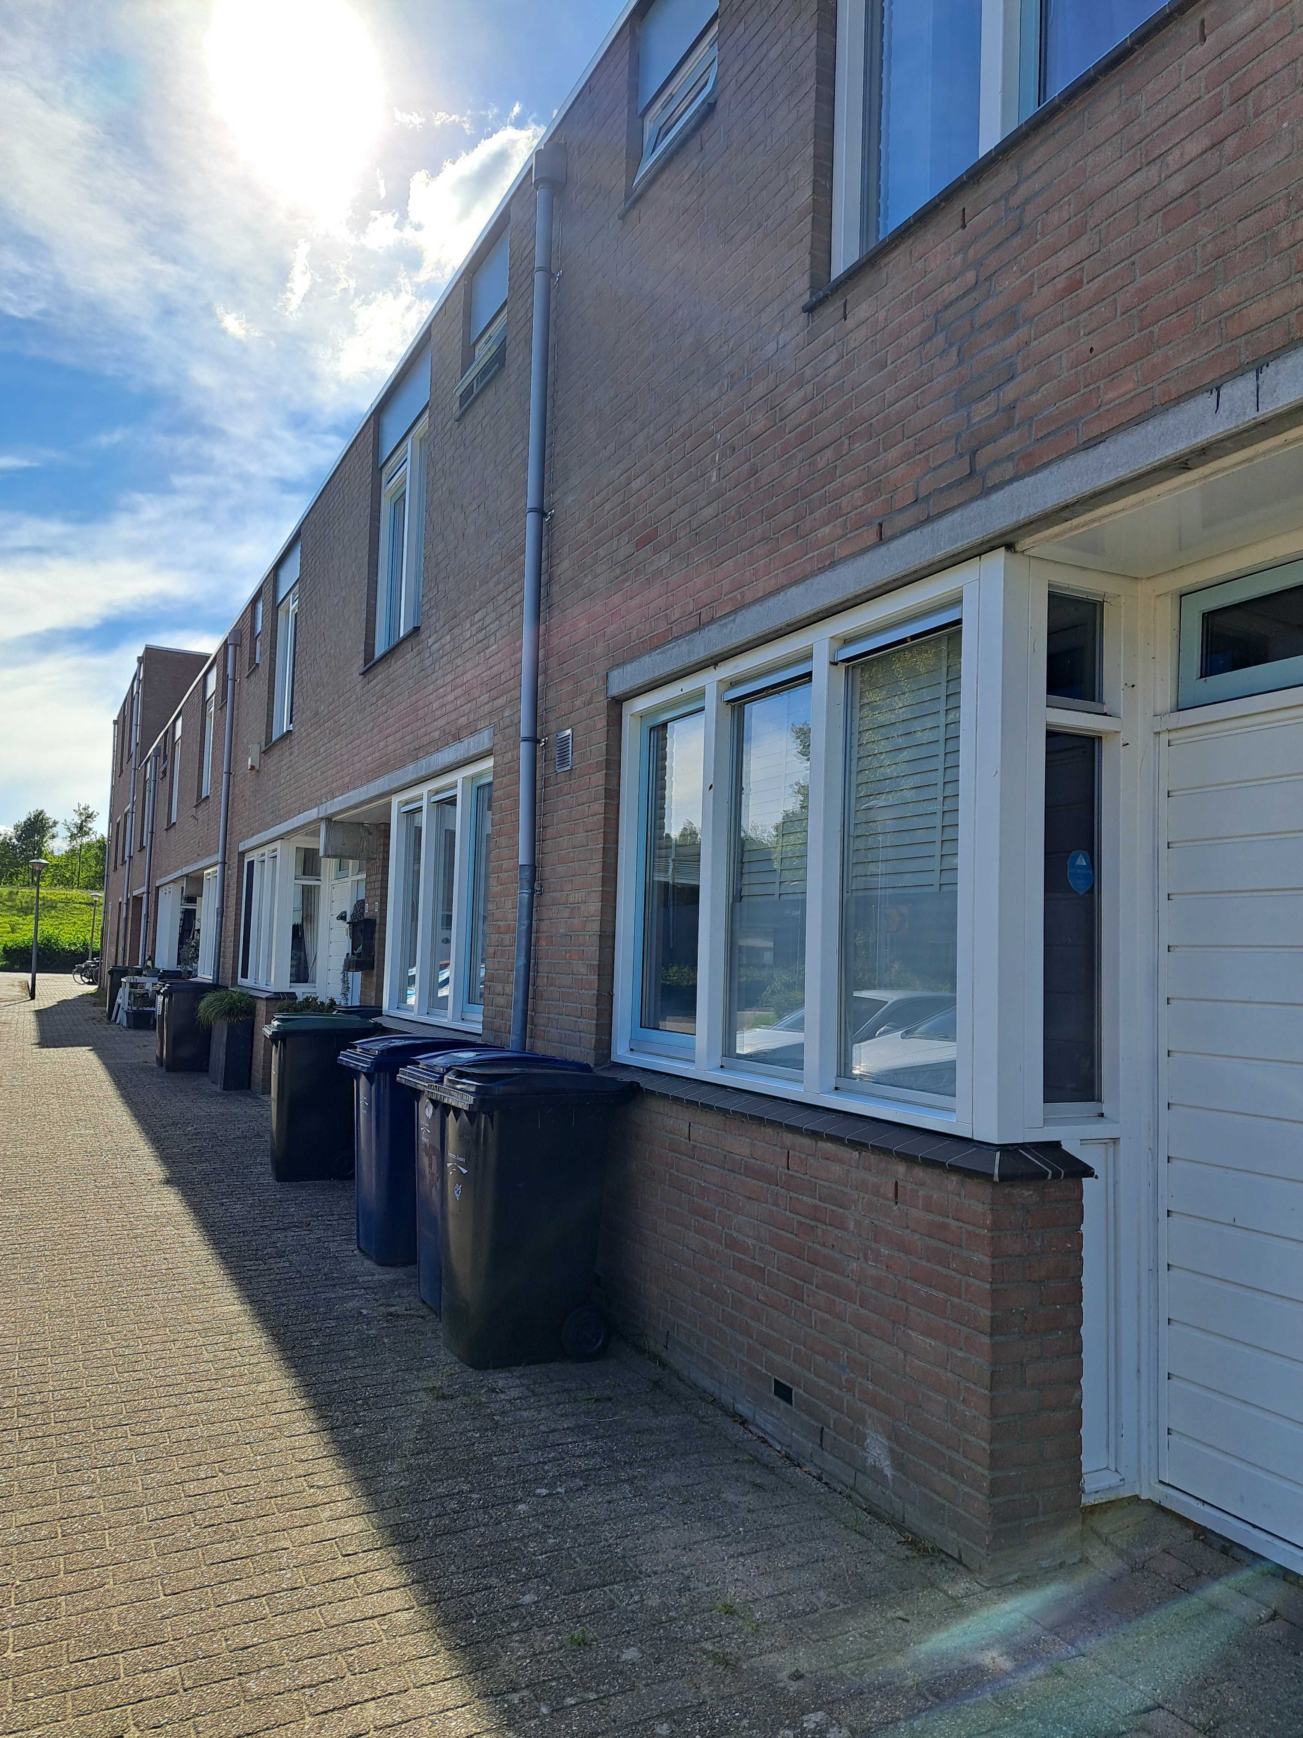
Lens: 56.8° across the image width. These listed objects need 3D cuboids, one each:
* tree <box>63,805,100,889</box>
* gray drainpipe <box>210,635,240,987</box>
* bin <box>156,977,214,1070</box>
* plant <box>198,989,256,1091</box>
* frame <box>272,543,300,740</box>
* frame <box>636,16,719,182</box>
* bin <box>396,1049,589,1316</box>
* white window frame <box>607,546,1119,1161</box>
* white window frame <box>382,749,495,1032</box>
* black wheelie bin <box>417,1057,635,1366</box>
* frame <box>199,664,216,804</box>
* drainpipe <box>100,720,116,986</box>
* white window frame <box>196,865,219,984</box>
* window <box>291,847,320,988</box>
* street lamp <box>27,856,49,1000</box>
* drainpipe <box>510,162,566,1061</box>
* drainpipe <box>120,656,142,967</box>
[{"bbox_3d":[-37.001,-1.450,78.000,2.373,5.625,2.373,4,-5,-27],"label":"tree"},{"bbox_3d":[-5.369,-0.308,15.095,0.134,5.480,0.165,3,-4,-27],"label":"gray drainpipe"},{"bbox_3d":[-5.560,1.851,14.490,0.700,1.080,0.580,3,-4,-27],"label":"bin"},{"bbox_3d":[-4.672,1.828,13.223,0.510,1.070,1.250,4,-5,-27],"label":"plant"},{"bbox_3d":[-3.872,-2.471,13.054,0.110,2.050,1.530,4,-5,-27],"label":"frame"},{"bbox_3d":[0.125,-3.160,4.991,0.134,0.433,0.814,3,-4,-27],"label":"frame"},{"bbox_3d":[-0.702,1.316,5.144,0.700,1.080,0.580,3,-4,-27],"label":"bin"},{"bbox_3d":[0.591,0.004,4.266,0.484,1.553,2.276,3,-4,-27],"label":"white window frame"},{"bbox_3d":[-1.331,0.200,7.732,0.110,1.575,2.350,4,-5,-27],"label":"white window frame"},{"bbox_3d":[-0.494,1.295,4.675,0.720,1.075,0.575,4,-5,-27],"label":"black wheelie bin"},{"bbox_3d":[-6.767,-2.125,18.683,0.110,2.050,1.530,4,-5,-27],"label":"frame"},{"bbox_3d":[-18.280,-0.524,40.610,0.160,9.135,0.160,4,-5,-27],"label":"drainpipe"},{"bbox_3d":[-6.076,0.738,16.783,0.144,1.555,2.142,3,-4,-27],"label":"white window frame"},{"bbox_3d":[-3.593,0.493,12.484,0.319,1.504,0.124,3,-4,-27],"label":"window"},{"bbox_3d":[-15.455,1.519,30.276,0.500,3.650,0.500,4,-5,-27],"label":"street lamp"},{"bbox_3d":[-0.619,-0.895,5.998,0.190,5.635,0.200,4,-5,-27],"label":"drainpipe"},{"bbox_3d":[-12.974,-1.065,30.038,0.134,8.704,0.165,3,-4,-27],"label":"drainpipe"}]

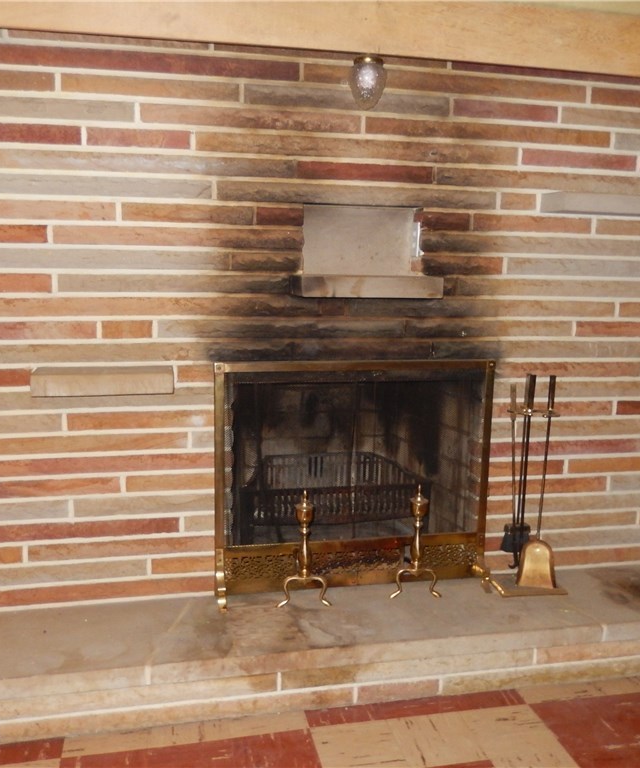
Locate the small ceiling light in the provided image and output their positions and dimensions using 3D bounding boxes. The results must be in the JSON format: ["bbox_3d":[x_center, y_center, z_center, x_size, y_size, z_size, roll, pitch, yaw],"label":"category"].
[{"bbox_3d":[0.144,-0.920,2.251,0.117,0.167,0.117,1,10,0],"label":"small ceiling light"}]

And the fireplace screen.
[{"bbox_3d":[0.136,0.330,2.502,0.979,0.810,0.127,-1,10,-11],"label":"fireplace screen"}]

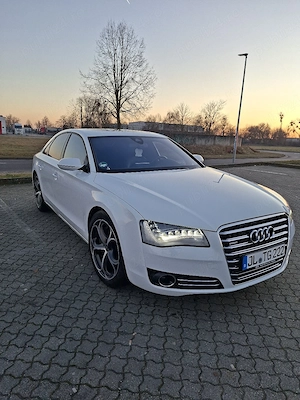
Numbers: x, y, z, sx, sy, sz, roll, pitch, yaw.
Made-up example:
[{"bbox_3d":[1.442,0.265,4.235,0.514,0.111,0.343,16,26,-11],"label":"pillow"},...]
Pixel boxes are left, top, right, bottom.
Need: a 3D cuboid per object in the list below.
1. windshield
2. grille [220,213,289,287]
[{"bbox_3d":[-0.042,-0.590,3.331,1.480,0.150,0.840,-7,47,-31],"label":"windshield"},{"bbox_3d":[0.851,0.380,2.056,0.830,0.460,0.130,-7,3,-31],"label":"grille"}]

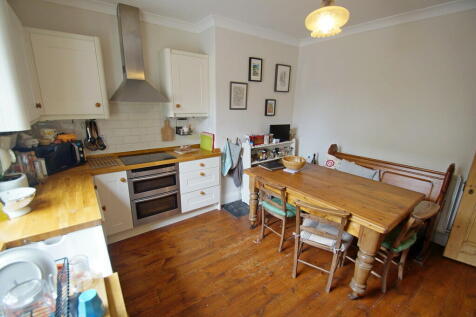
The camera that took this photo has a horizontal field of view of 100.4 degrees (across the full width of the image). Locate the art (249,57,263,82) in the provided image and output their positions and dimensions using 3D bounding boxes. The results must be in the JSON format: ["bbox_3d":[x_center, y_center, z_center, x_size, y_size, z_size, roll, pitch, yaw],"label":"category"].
[{"bbox_3d":[0.274,-1.368,3.085,0.247,0.340,0.030,-10,18,-35],"label":"art"}]

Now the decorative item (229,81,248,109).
[{"bbox_3d":[0.032,-0.951,3.078,0.335,0.395,0.025,-10,17,-36],"label":"decorative item"}]

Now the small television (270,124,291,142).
[{"bbox_3d":[0.777,-0.442,3.610,0.510,0.330,0.080,-8,16,-30],"label":"small television"}]

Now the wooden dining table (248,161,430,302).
[{"bbox_3d":[0.933,0.635,2.337,1.005,0.775,1.540,-10,18,-35],"label":"wooden dining table"}]

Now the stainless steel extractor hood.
[{"bbox_3d":[-1.213,-1.184,2.292,0.600,1.010,0.490,-10,18,-35],"label":"stainless steel extractor hood"}]

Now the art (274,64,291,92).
[{"bbox_3d":[0.787,-1.385,3.469,0.345,0.440,0.030,-10,18,-35],"label":"art"}]

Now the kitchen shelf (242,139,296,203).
[{"bbox_3d":[0.551,0.174,3.547,1.035,1.030,0.265,-10,18,-35],"label":"kitchen shelf"}]

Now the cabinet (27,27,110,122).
[{"bbox_3d":[-1.772,-0.843,2.116,0.570,0.820,0.350,-10,17,-36],"label":"cabinet"}]

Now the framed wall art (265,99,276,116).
[{"bbox_3d":[0.564,-0.875,3.442,0.230,0.277,0.030,-10,18,-35],"label":"framed wall art"}]

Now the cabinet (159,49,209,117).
[{"bbox_3d":[-0.729,-1.020,2.801,0.520,0.805,0.340,-10,18,-35],"label":"cabinet"}]

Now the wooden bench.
[{"bbox_3d":[1.698,0.439,2.561,0.560,0.990,1.320,-10,17,-36],"label":"wooden bench"}]

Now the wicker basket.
[{"bbox_3d":[0.768,0.070,2.680,0.310,0.120,0.310,0,14,0],"label":"wicker basket"}]

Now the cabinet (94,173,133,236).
[{"bbox_3d":[-1.534,0.434,2.457,0.310,0.730,0.580,-10,17,-36],"label":"cabinet"}]

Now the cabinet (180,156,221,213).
[{"bbox_3d":[-0.677,0.308,3.037,0.600,0.728,0.570,-10,18,-35],"label":"cabinet"}]

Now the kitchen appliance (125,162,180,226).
[{"bbox_3d":[-1.166,0.391,2.682,0.610,0.718,0.560,-10,18,-35],"label":"kitchen appliance"}]

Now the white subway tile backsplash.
[{"bbox_3d":[-1.402,-0.426,2.728,2.050,0.660,0.020,-10,17,-36],"label":"white subway tile backsplash"}]

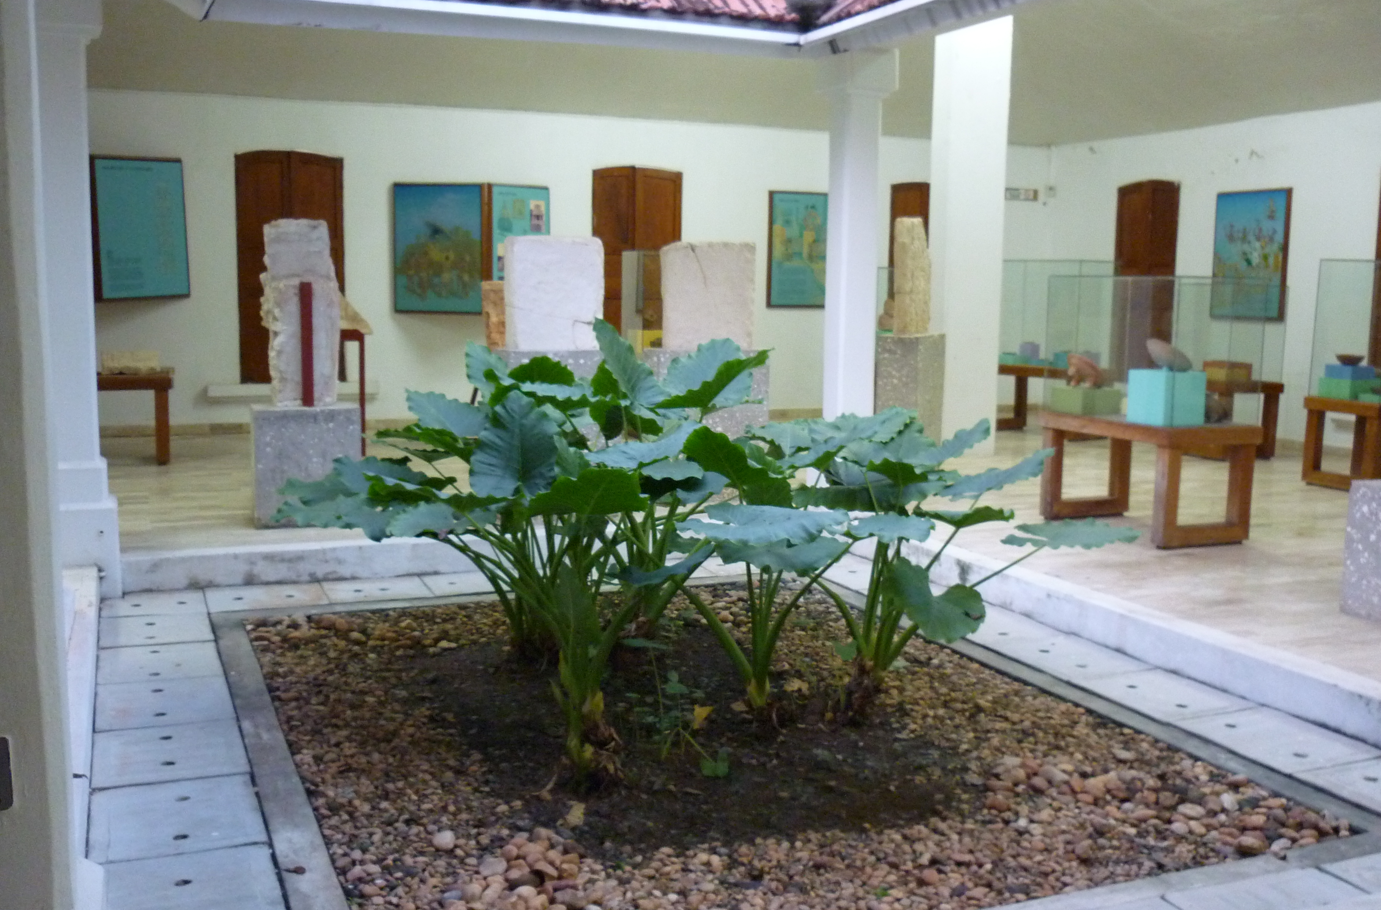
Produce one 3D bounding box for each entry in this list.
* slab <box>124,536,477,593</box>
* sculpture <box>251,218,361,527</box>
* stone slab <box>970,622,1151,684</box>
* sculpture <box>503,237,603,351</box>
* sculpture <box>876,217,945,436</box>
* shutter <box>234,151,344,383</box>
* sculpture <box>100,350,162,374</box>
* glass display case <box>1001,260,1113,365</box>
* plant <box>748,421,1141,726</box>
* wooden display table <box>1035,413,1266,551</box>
[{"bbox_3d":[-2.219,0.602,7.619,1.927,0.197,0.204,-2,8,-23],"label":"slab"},{"bbox_3d":[-2.544,-0.540,8.667,0.689,1.977,0.403,-2,7,-23],"label":"sculpture"},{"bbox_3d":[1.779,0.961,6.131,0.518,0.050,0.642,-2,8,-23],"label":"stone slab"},{"bbox_3d":[-0.994,-1.139,9.383,0.669,0.781,0.286,-2,7,-23],"label":"sculpture"},{"bbox_3d":[1.938,-0.992,11.544,0.394,2.146,0.555,4,8,22],"label":"sculpture"},{"bbox_3d":[-4.029,-1.892,13.336,1.044,2.314,0.070,-2,8,-23],"label":"shutter"},{"bbox_3d":[-4.929,-0.811,11.600,0.459,0.205,0.302,-2,7,-23],"label":"sculpture"},{"bbox_3d":[3.898,-1.498,14.158,0.745,1.110,1.212,-4,9,-36],"label":"glass display case"},{"bbox_3d":[1.051,0.453,5.494,1.546,1.176,1.260,1,6,0],"label":"plant"},{"bbox_3d":[3.067,0.130,8.929,0.731,0.754,1.260,-2,7,-23],"label":"wooden display table"}]

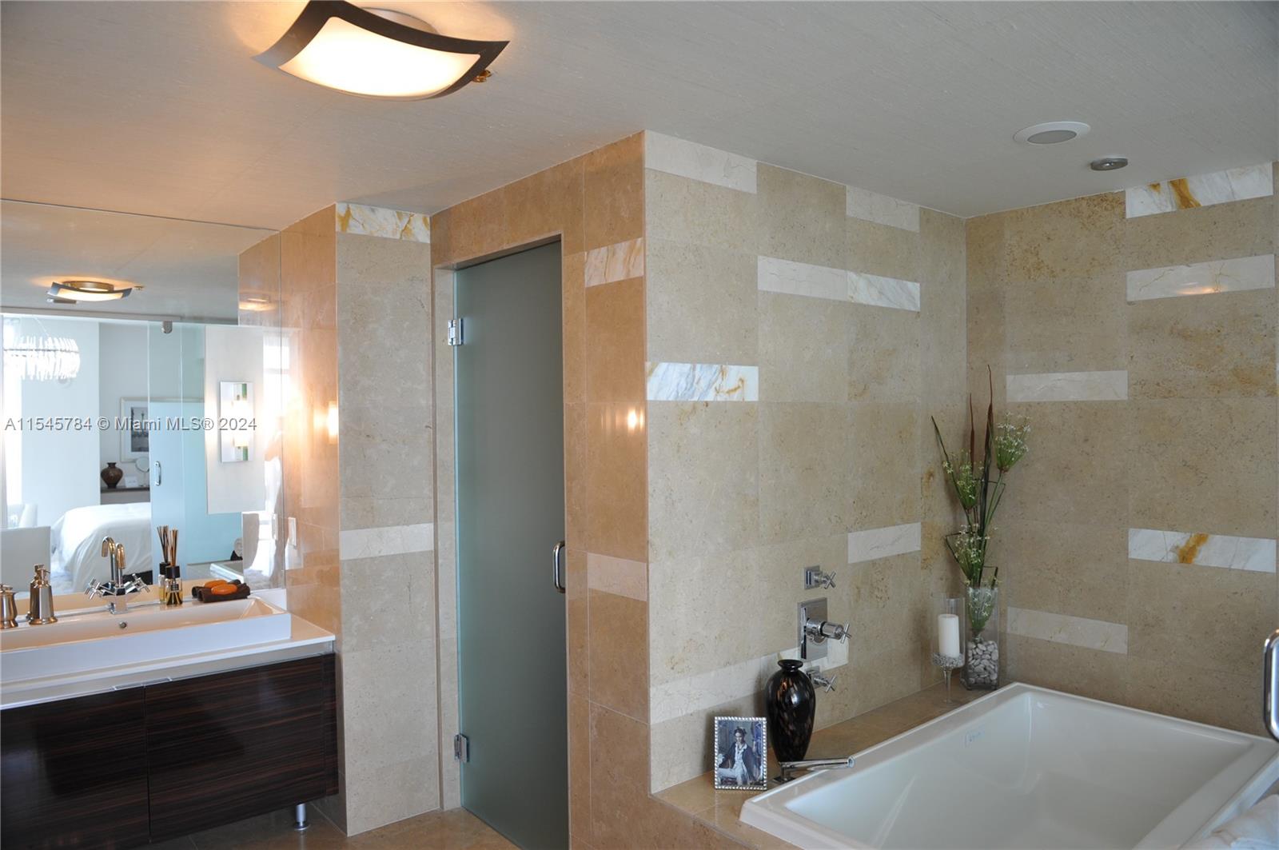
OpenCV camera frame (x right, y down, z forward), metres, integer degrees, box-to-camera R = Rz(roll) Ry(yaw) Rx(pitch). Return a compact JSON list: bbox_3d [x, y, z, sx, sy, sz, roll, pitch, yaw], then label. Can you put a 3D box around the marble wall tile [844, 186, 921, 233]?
[{"bbox_3d":[0.894,-0.782,3.123,0.459,0.105,0.013,-1,1,-40],"label":"marble wall tile"}]

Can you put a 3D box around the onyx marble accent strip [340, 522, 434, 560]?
[{"bbox_3d":[-0.952,0.441,3.233,0.367,0.106,0.012,-1,1,-40],"label":"onyx marble accent strip"}]

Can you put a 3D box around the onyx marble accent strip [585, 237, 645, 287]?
[{"bbox_3d":[-0.069,-0.472,2.502,0.020,0.107,0.273,-1,1,-40],"label":"onyx marble accent strip"}]

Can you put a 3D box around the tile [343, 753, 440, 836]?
[{"bbox_3d":[-0.943,1.414,3.278,0.374,0.219,0.020,-1,1,-40],"label":"tile"}]

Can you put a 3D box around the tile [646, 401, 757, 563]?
[{"bbox_3d":[0.195,0.157,2.510,0.456,0.454,0.012,-1,1,-40],"label":"tile"}]

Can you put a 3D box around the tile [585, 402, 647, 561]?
[{"bbox_3d":[-0.063,0.162,2.508,0.020,0.460,0.273,-1,1,-40],"label":"tile"}]

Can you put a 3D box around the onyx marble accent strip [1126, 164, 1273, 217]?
[{"bbox_3d":[1.922,-0.804,2.936,0.013,0.107,0.443,-1,1,-40],"label":"onyx marble accent strip"}]

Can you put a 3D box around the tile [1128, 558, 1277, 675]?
[{"bbox_3d":[1.934,0.664,2.947,0.013,0.359,0.443,-1,1,-40],"label":"tile"}]

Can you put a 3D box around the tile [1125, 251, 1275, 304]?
[{"bbox_3d":[1.868,-0.487,2.853,0.012,0.105,0.429,-1,1,-40],"label":"tile"}]

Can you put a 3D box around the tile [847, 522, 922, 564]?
[{"bbox_3d":[0.896,0.425,3.103,0.457,0.106,0.012,-1,1,-40],"label":"tile"}]

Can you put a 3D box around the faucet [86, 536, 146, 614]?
[{"bbox_3d":[-1.879,0.556,3.091,0.190,0.263,0.155,-1,1,-40],"label":"faucet"}]

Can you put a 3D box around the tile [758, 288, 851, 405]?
[{"bbox_3d":[0.545,-0.252,2.837,0.464,0.350,0.020,-1,1,-40],"label":"tile"}]

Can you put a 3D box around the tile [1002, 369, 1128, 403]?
[{"bbox_3d":[1.640,-0.143,3.284,0.013,0.107,0.452,-1,1,-40],"label":"tile"}]

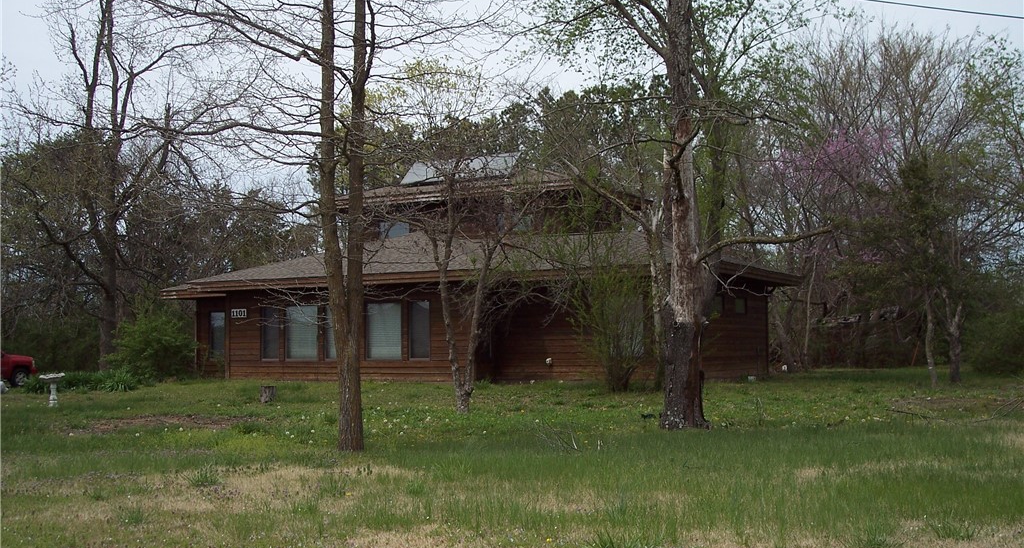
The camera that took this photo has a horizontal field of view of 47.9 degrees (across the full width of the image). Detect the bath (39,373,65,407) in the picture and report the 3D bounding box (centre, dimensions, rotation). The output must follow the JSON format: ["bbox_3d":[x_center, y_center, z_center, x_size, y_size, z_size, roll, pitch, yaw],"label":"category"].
[{"bbox_3d":[-8.941,2.248,22.400,0.500,0.670,0.500,1,-4,-22],"label":"bath"}]

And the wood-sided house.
[{"bbox_3d":[-1.655,-0.091,36.111,18.900,6.530,10.400,-2,-4,30],"label":"wood-sided house"}]

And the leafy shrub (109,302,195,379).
[{"bbox_3d":[-11.249,2.106,36.000,2.750,2.450,2.600,1,-4,-17],"label":"leafy shrub"}]

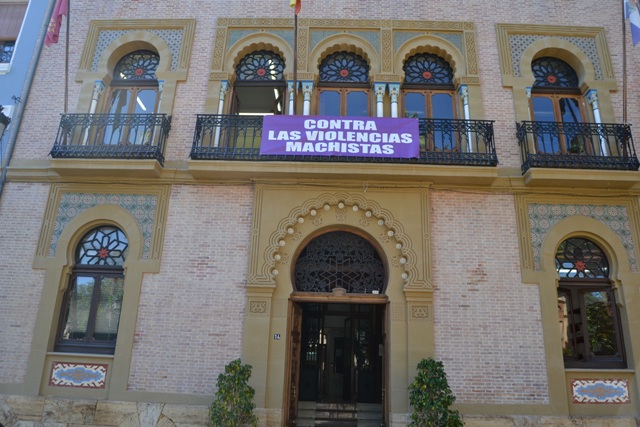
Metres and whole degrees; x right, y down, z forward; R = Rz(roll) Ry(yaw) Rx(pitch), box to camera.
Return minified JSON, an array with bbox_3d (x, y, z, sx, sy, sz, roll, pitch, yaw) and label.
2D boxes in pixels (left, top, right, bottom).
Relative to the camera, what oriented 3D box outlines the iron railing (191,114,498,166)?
[{"bbox_3d":[0.501,-1.466,10.293,6.403,1.040,0.480,1,-17,1],"label":"iron railing"}]

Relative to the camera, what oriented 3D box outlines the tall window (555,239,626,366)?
[{"bbox_3d":[5.391,1.765,9.687,1.242,2.616,0.150,1,-17,1],"label":"tall window"}]

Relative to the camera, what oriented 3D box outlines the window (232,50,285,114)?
[{"bbox_3d":[-1.427,-2.504,11.150,1.222,2.959,0.150,1,-17,1],"label":"window"}]

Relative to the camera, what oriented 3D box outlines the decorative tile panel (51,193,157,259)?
[{"bbox_3d":[-4.517,0.262,10.137,2.076,1.409,0.050,1,-17,1],"label":"decorative tile panel"}]

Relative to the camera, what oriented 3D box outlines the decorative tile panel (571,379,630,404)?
[{"bbox_3d":[5.307,3.362,9.053,1.076,0.434,0.040,1,-17,1],"label":"decorative tile panel"}]

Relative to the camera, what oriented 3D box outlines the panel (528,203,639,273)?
[{"bbox_3d":[5.390,0.514,9.890,2.076,1.409,0.050,1,-17,1],"label":"panel"}]

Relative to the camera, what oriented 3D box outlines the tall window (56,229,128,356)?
[{"bbox_3d":[-4.597,1.521,9.934,1.252,2.616,0.150,1,-17,1],"label":"tall window"}]

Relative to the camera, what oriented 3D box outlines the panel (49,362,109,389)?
[{"bbox_3d":[-4.669,3.132,9.296,1.101,0.434,0.040,1,-17,1],"label":"panel"}]

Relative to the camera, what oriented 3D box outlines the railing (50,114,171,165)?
[{"bbox_3d":[-4.476,-1.573,10.412,2.313,1.050,0.480,1,-17,1],"label":"railing"}]

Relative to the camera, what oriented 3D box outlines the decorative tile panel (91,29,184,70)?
[{"bbox_3d":[-4.302,-3.848,11.388,2.029,1.139,0.050,1,-17,1],"label":"decorative tile panel"}]

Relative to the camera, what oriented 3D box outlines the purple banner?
[{"bbox_3d":[0.432,-1.611,10.085,3.300,0.909,0.030,1,-17,1],"label":"purple banner"}]

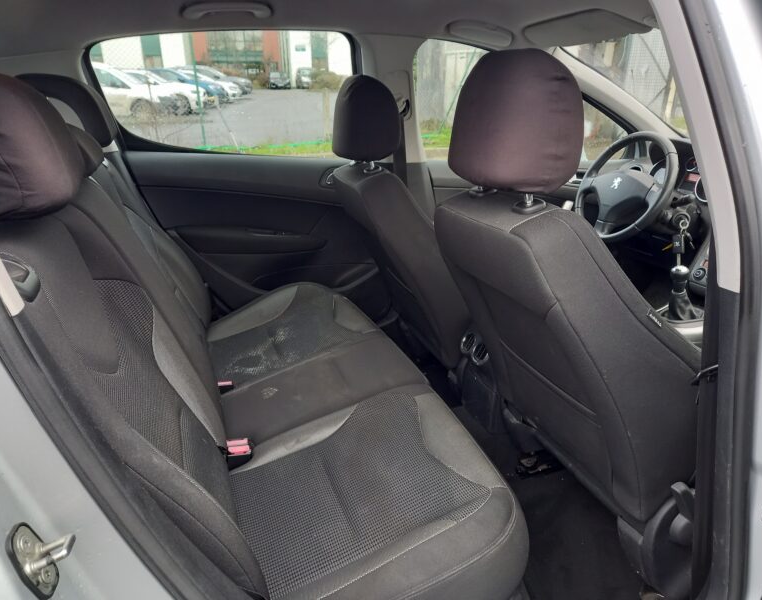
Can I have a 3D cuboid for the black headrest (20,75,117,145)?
[{"bbox_3d":[-0.682,-0.417,1.269,0.170,0.165,0.270,-8,23,-19],"label":"black headrest"}]

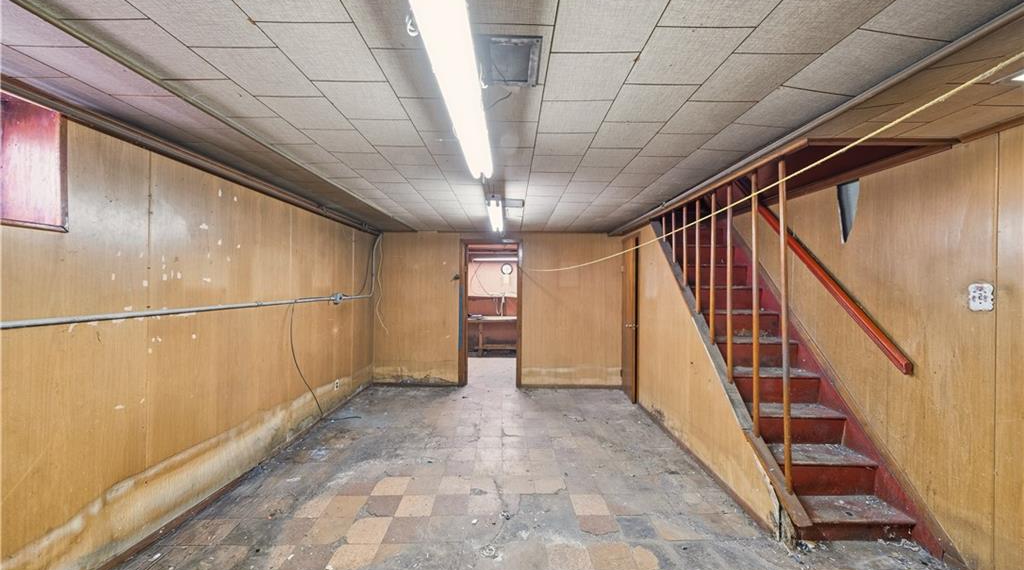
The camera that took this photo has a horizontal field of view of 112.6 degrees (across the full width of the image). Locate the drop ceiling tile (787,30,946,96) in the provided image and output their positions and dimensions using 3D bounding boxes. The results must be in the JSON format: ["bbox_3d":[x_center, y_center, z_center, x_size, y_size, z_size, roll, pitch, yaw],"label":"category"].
[{"bbox_3d":[1.216,-0.774,1.197,0.304,0.020,0.297,9,-1,0],"label":"drop ceiling tile"}]

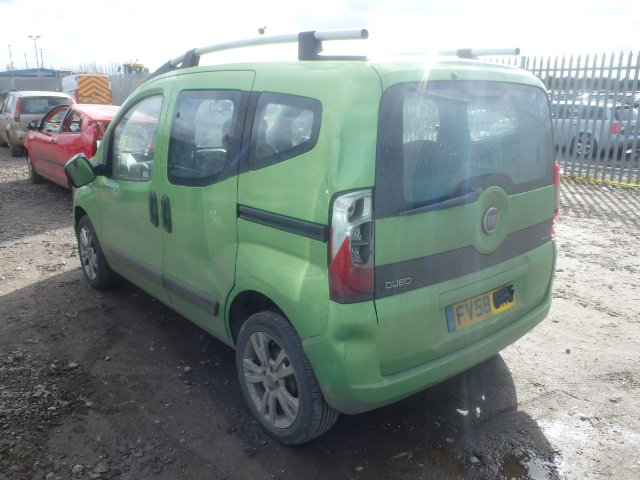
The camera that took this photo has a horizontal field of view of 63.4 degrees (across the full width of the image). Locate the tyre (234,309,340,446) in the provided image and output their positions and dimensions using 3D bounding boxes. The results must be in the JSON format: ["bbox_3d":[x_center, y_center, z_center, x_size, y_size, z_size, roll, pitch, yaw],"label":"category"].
[{"bbox_3d":[-0.160,0.600,2.323,0.195,0.620,0.620,-11,19,-39],"label":"tyre"}]

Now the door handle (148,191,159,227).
[{"bbox_3d":[-0.921,-0.169,2.873,0.050,0.200,0.060,-11,19,-39],"label":"door handle"}]

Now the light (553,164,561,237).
[{"bbox_3d":[1.234,-0.189,2.740,0.150,0.420,0.140,-11,19,-39],"label":"light"}]

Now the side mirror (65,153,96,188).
[{"bbox_3d":[-1.624,-0.475,3.487,0.180,0.225,0.130,-11,19,-39],"label":"side mirror"}]

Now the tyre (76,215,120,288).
[{"bbox_3d":[-1.778,0.088,4.176,0.195,0.620,0.620,-11,19,-39],"label":"tyre"}]

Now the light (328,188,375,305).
[{"bbox_3d":[0.118,0.029,1.825,0.150,0.420,0.140,-11,19,-39],"label":"light"}]

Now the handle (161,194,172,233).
[{"bbox_3d":[-0.813,-0.135,2.750,0.050,0.200,0.060,-11,19,-39],"label":"handle"}]

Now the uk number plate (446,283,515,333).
[{"bbox_3d":[0.730,0.291,2.304,0.520,0.111,0.015,-11,5,-39],"label":"uk number plate"}]

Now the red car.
[{"bbox_3d":[-3.620,-1.532,8.680,1.680,1.420,3.950,-11,19,-39],"label":"red car"}]

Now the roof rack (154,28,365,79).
[{"bbox_3d":[-0.470,-0.925,2.628,0.075,0.135,1.980,-11,19,-39],"label":"roof rack"}]

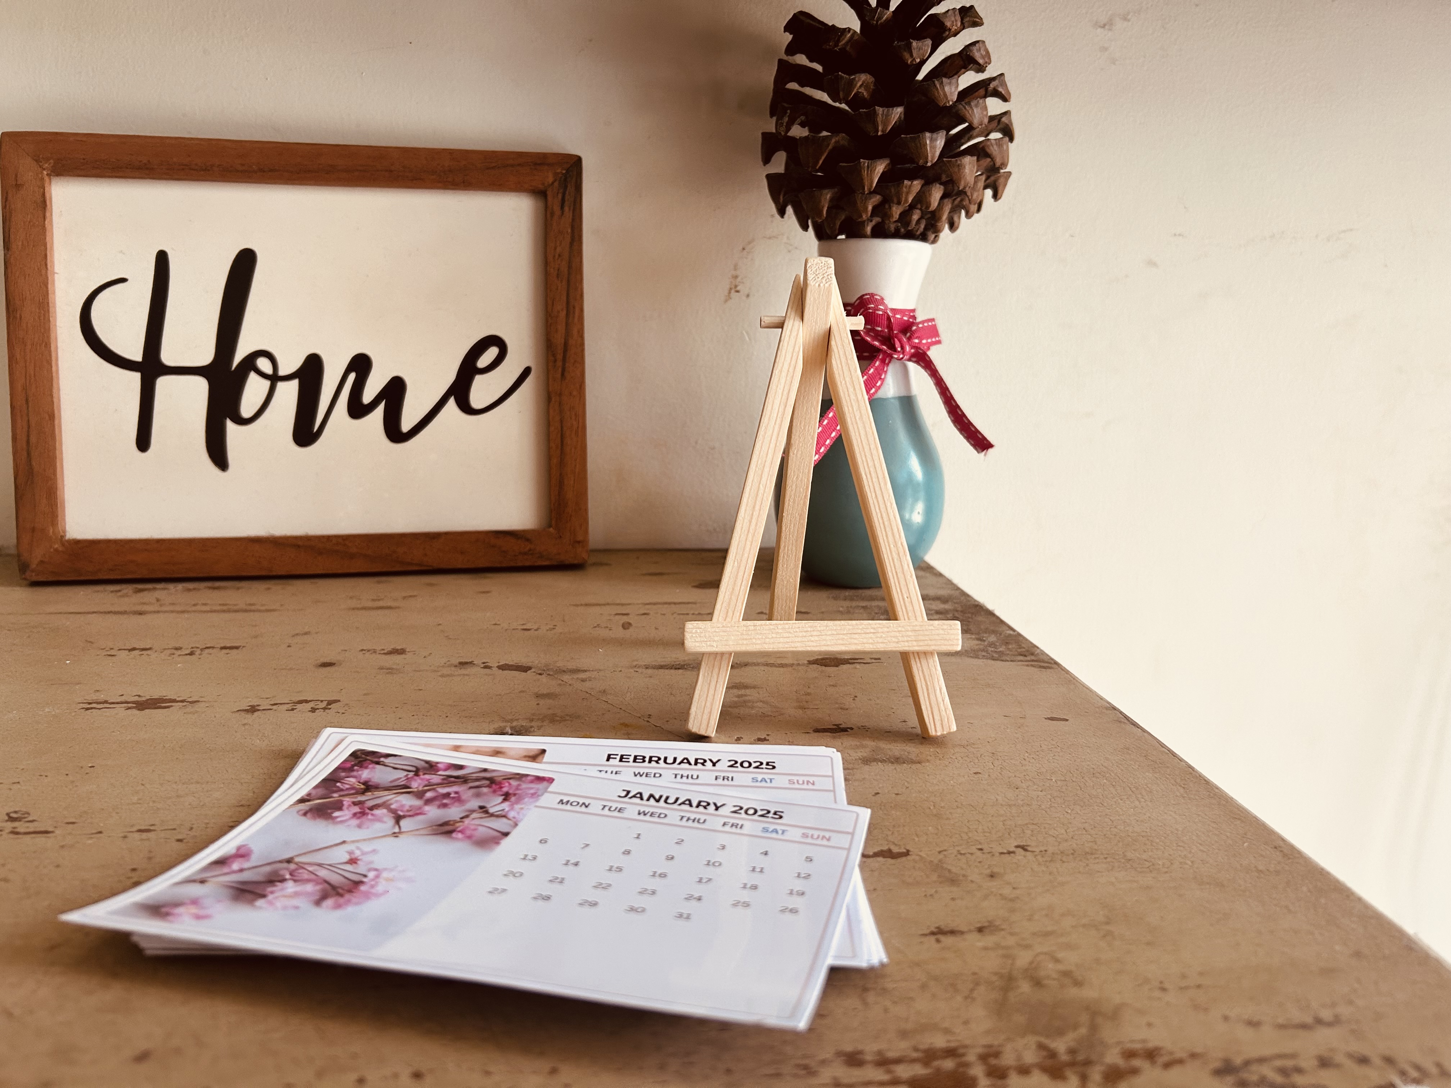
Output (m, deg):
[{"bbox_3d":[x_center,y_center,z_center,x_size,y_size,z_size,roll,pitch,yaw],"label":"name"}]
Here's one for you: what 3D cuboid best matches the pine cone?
[{"bbox_3d":[0.064,-0.176,0.430,0.101,0.116,0.101,1,12,0],"label":"pine cone"}]

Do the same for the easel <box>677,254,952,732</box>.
[{"bbox_3d":[0.025,-0.020,0.329,0.076,0.129,0.088,0,13,-4],"label":"easel"}]

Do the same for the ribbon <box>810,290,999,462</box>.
[{"bbox_3d":[0.066,-0.068,0.441,0.086,0.066,0.053,-2,13,-12],"label":"ribbon"}]

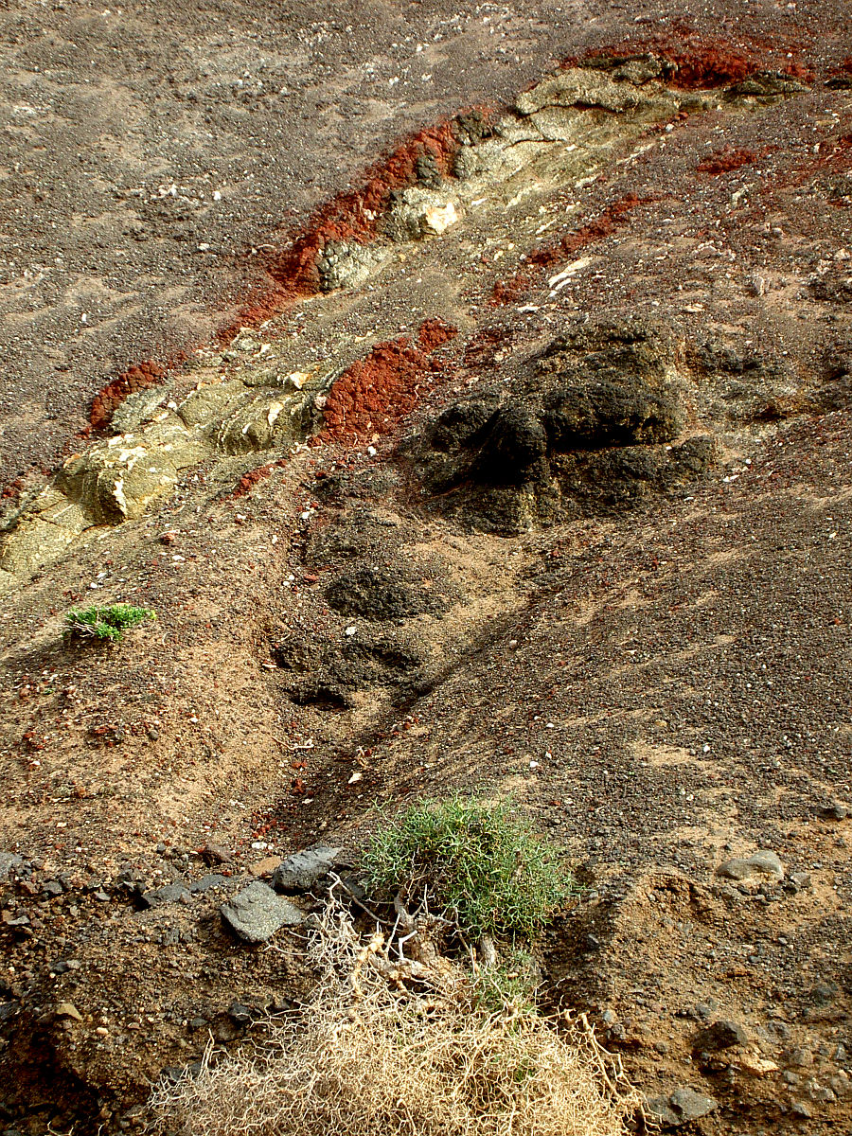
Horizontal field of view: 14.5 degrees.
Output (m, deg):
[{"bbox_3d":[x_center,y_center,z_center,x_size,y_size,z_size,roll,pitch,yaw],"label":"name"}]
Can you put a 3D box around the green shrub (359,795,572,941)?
[{"bbox_3d":[0.111,0.783,8.800,0.540,0.340,0.460,0,6,0],"label":"green shrub"}]

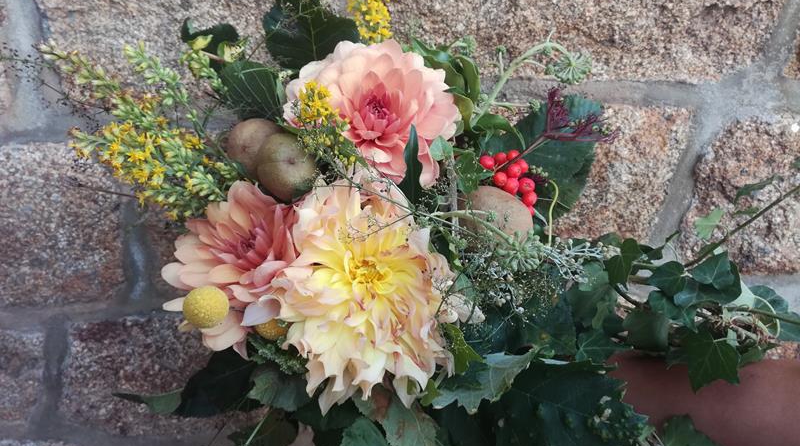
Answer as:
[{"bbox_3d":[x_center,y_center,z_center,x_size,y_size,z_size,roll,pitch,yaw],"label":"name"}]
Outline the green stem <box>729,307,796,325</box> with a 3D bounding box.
[{"bbox_3d":[0.285,0.073,0.490,0.055,0.007,0.007,11,-6,-6],"label":"green stem"}]

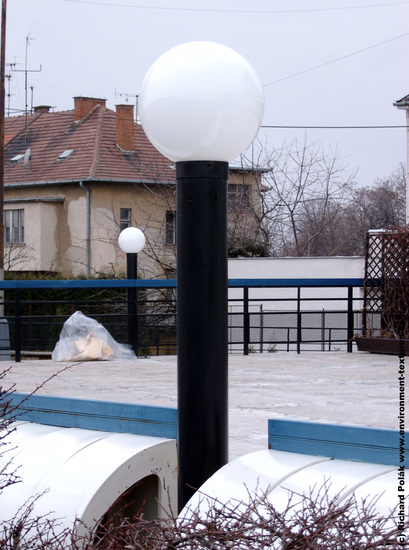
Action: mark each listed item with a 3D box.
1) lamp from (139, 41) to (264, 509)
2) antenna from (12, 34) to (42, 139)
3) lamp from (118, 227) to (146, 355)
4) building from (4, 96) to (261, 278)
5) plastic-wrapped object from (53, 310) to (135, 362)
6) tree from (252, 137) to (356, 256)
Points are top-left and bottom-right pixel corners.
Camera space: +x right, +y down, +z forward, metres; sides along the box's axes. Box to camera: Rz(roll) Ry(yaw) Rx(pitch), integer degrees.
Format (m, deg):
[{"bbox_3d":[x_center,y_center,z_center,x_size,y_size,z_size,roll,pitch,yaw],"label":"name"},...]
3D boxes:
[{"bbox_3d":[-0.006,0.190,5.600,0.400,1.860,0.400,0,0,0],"label":"lamp"},{"bbox_3d":[-9.378,-9.988,94.000,1.600,5.500,0.900,0,0,0],"label":"antenna"},{"bbox_3d":[-1.054,0.247,25.800,0.400,1.900,0.400,0,0,0],"label":"lamp"},{"bbox_3d":[-5.200,-3.600,91.500,10.500,11.200,13.000,0,0,-38],"label":"building"},{"bbox_3d":[-1.578,0.856,25.100,1.150,0.700,0.750,0,0,0],"label":"plastic-wrapped object"},{"bbox_3d":[3.600,-1.550,64.000,3.750,7.100,3.600,0,0,0],"label":"tree"}]

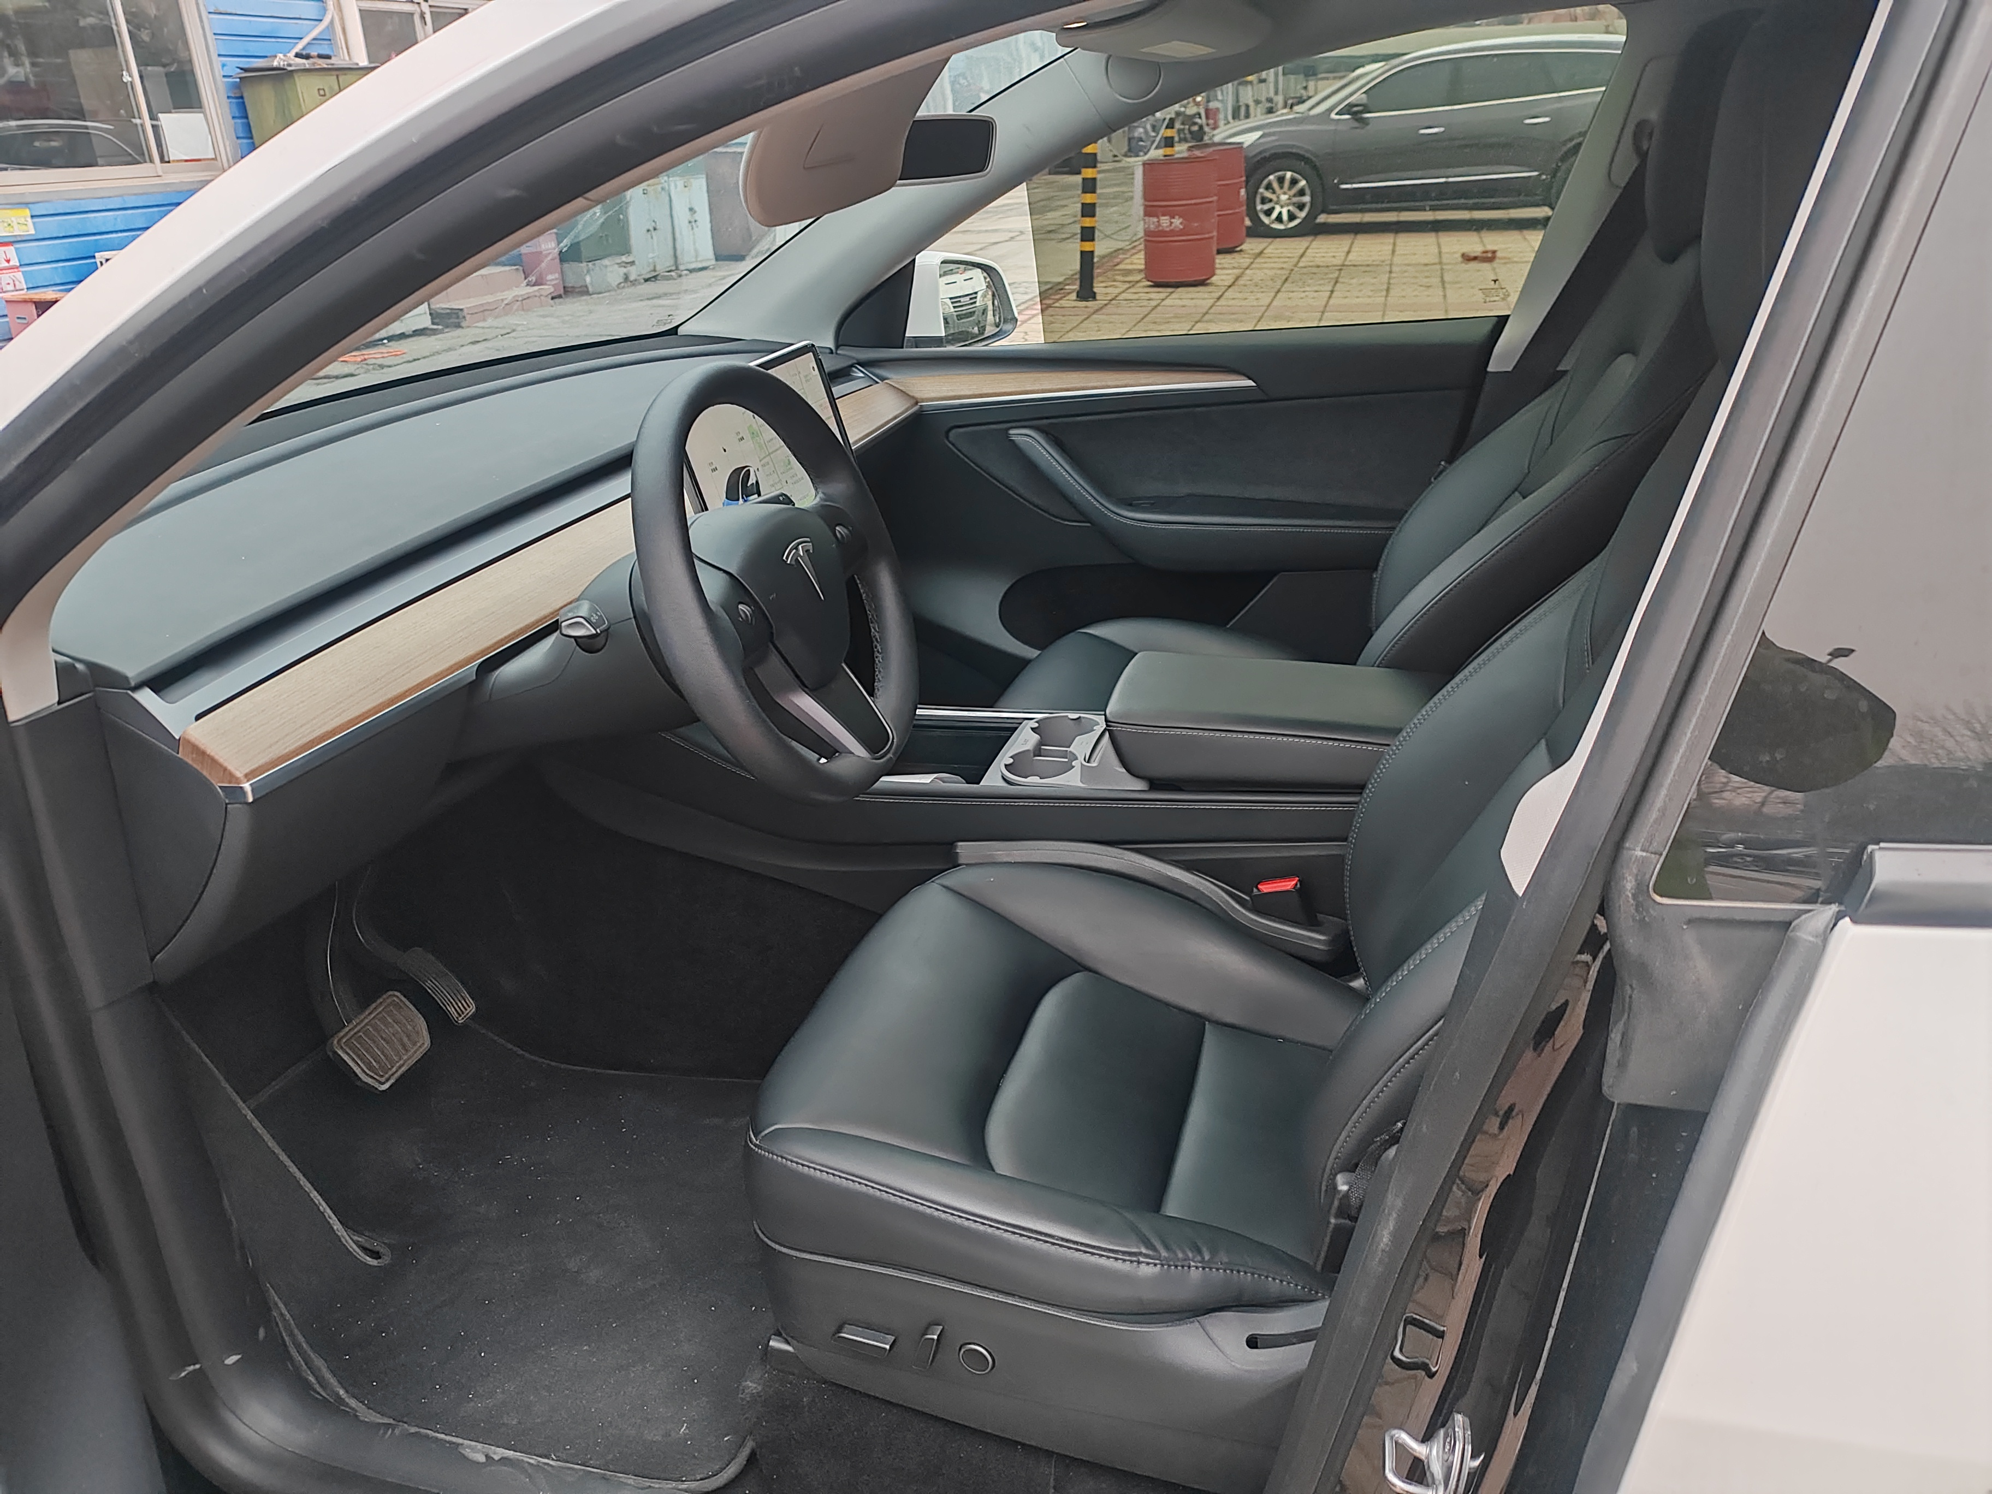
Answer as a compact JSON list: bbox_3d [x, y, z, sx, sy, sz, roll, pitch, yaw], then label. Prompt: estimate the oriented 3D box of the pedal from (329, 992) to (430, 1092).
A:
[{"bbox_3d":[-0.655,0.316,1.659,0.023,0.073,0.100,-39,6,29],"label":"pedal"}]

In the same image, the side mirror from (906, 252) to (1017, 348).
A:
[{"bbox_3d":[-0.073,-0.717,2.517,0.125,0.168,0.205,13,27,30],"label":"side mirror"}]

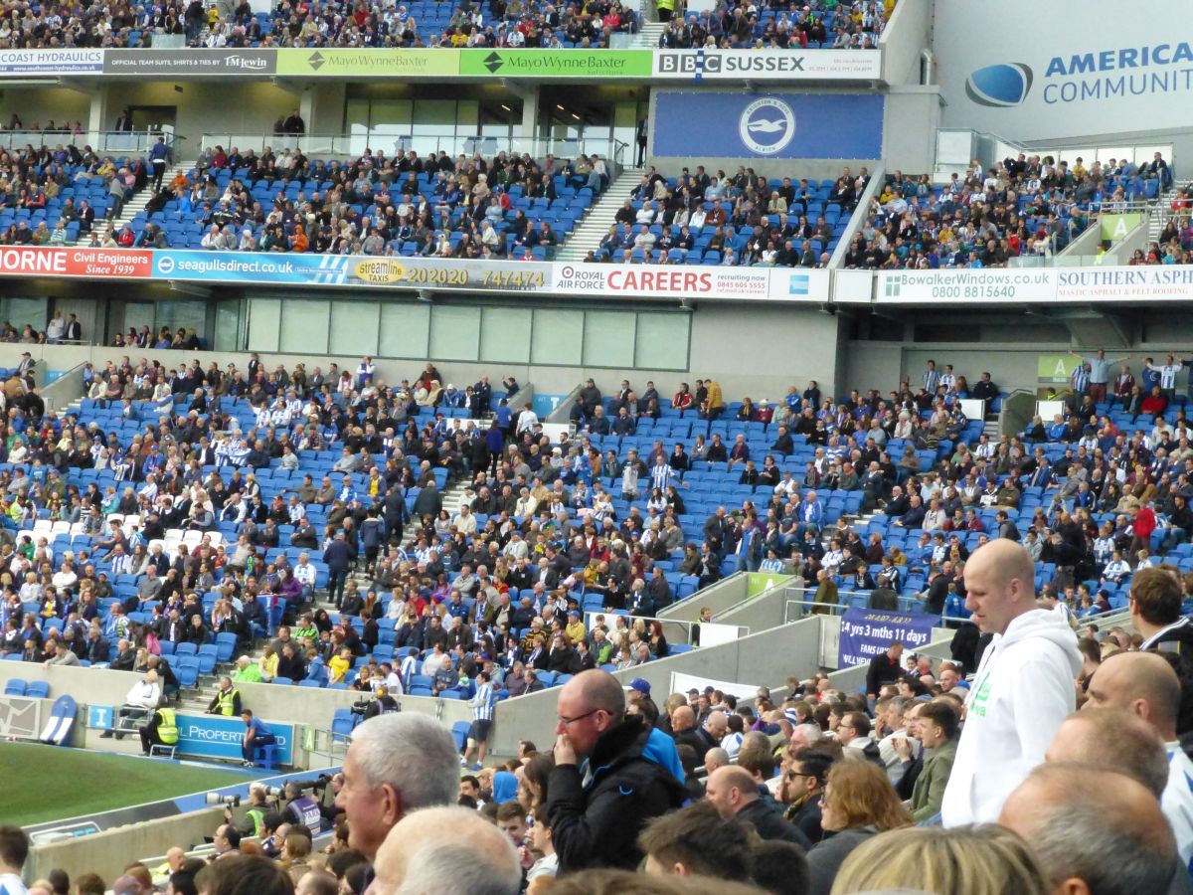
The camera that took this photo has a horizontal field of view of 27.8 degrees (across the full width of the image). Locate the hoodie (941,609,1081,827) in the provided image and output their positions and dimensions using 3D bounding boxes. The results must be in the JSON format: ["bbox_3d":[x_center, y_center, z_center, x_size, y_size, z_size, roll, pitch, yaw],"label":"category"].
[{"bbox_3d":[1.164,0.800,6.750,0.380,0.690,0.560,4,-1,-15],"label":"hoodie"}]

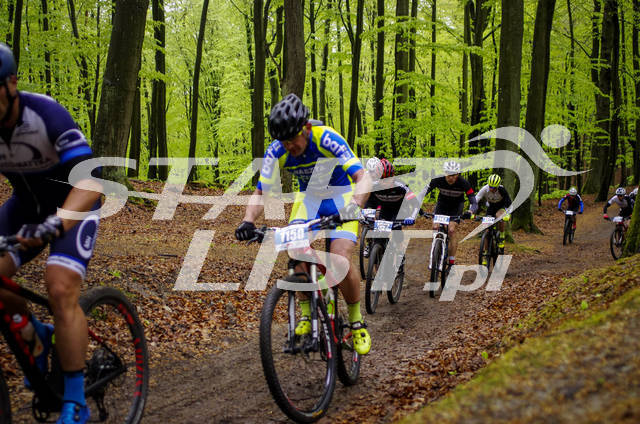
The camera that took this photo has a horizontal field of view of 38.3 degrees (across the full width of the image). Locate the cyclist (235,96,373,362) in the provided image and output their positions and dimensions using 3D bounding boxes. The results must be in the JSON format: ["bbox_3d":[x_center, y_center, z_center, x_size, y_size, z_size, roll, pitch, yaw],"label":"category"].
[{"bbox_3d":[-0.030,0.070,5.080,0.680,1.400,0.900,2,-1,13],"label":"cyclist"}]

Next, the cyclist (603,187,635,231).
[{"bbox_3d":[7.080,0.190,21.500,0.720,1.500,0.920,2,0,35],"label":"cyclist"}]

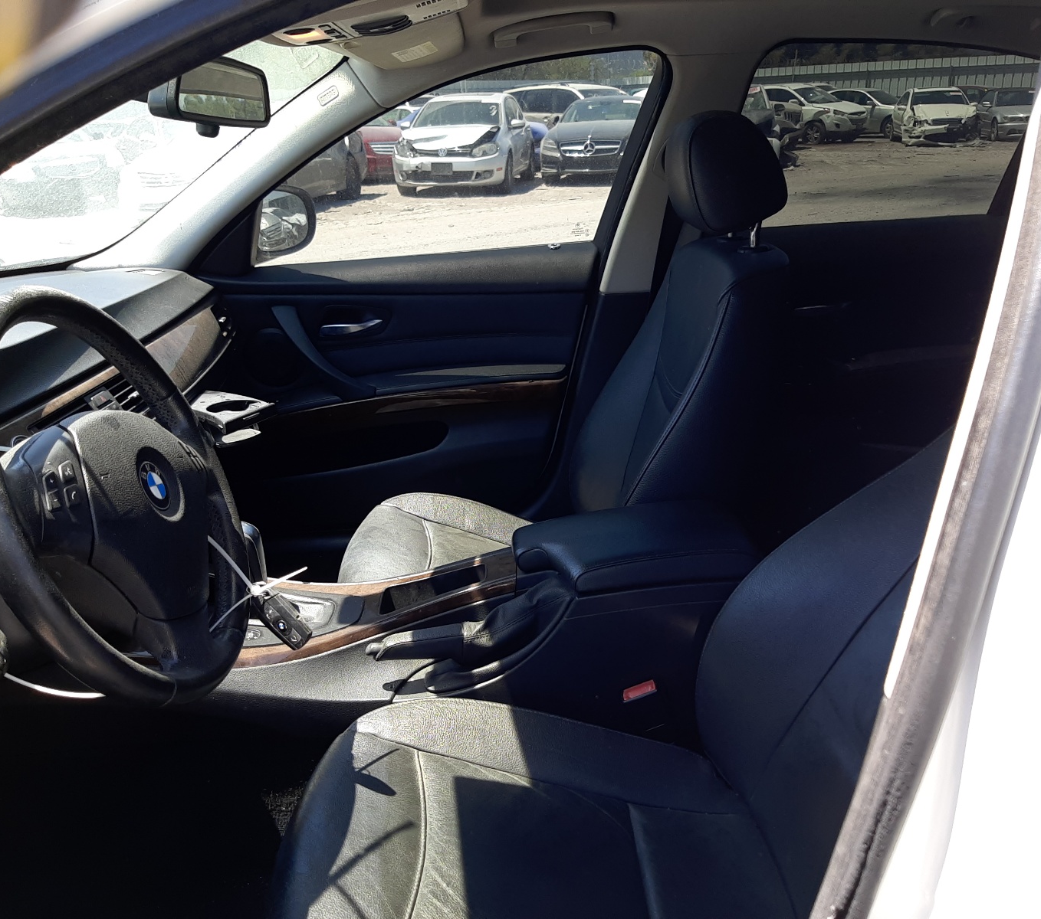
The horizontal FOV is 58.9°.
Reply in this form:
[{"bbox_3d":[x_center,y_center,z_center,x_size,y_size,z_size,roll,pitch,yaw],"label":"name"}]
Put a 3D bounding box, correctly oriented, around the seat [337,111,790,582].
[{"bbox_3d":[0.029,-0.068,1.567,0.780,0.970,0.530,-1,21,-1],"label":"seat"}]

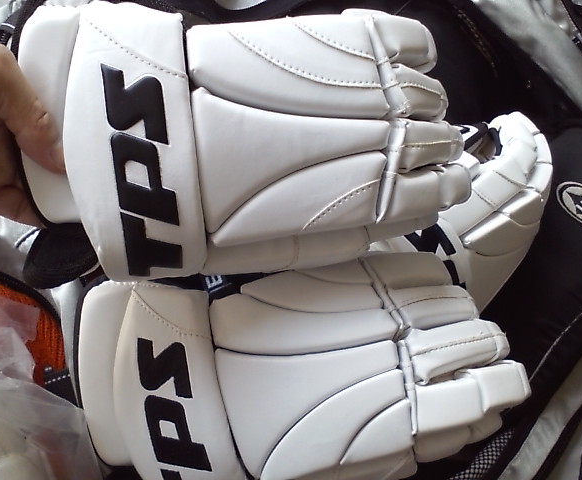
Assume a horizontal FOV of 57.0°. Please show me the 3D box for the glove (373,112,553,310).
[{"bbox_3d":[0.172,-0.019,0.580,0.130,0.160,0.280,24,56,40],"label":"glove"}]

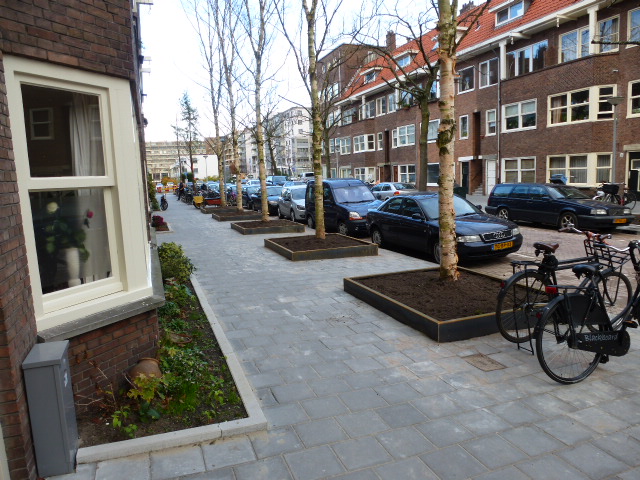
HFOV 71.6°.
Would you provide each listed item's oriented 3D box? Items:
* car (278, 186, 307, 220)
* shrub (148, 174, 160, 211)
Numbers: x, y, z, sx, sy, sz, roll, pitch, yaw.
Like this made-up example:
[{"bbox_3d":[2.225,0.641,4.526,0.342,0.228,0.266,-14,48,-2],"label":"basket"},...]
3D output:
[{"bbox_3d":[-0.824,-1.692,20.028,1.660,1.490,3.720,-5,9,-21],"label":"car"},{"bbox_3d":[-9.752,-2.768,26.110,0.750,2.050,0.850,-4,8,-21],"label":"shrub"}]

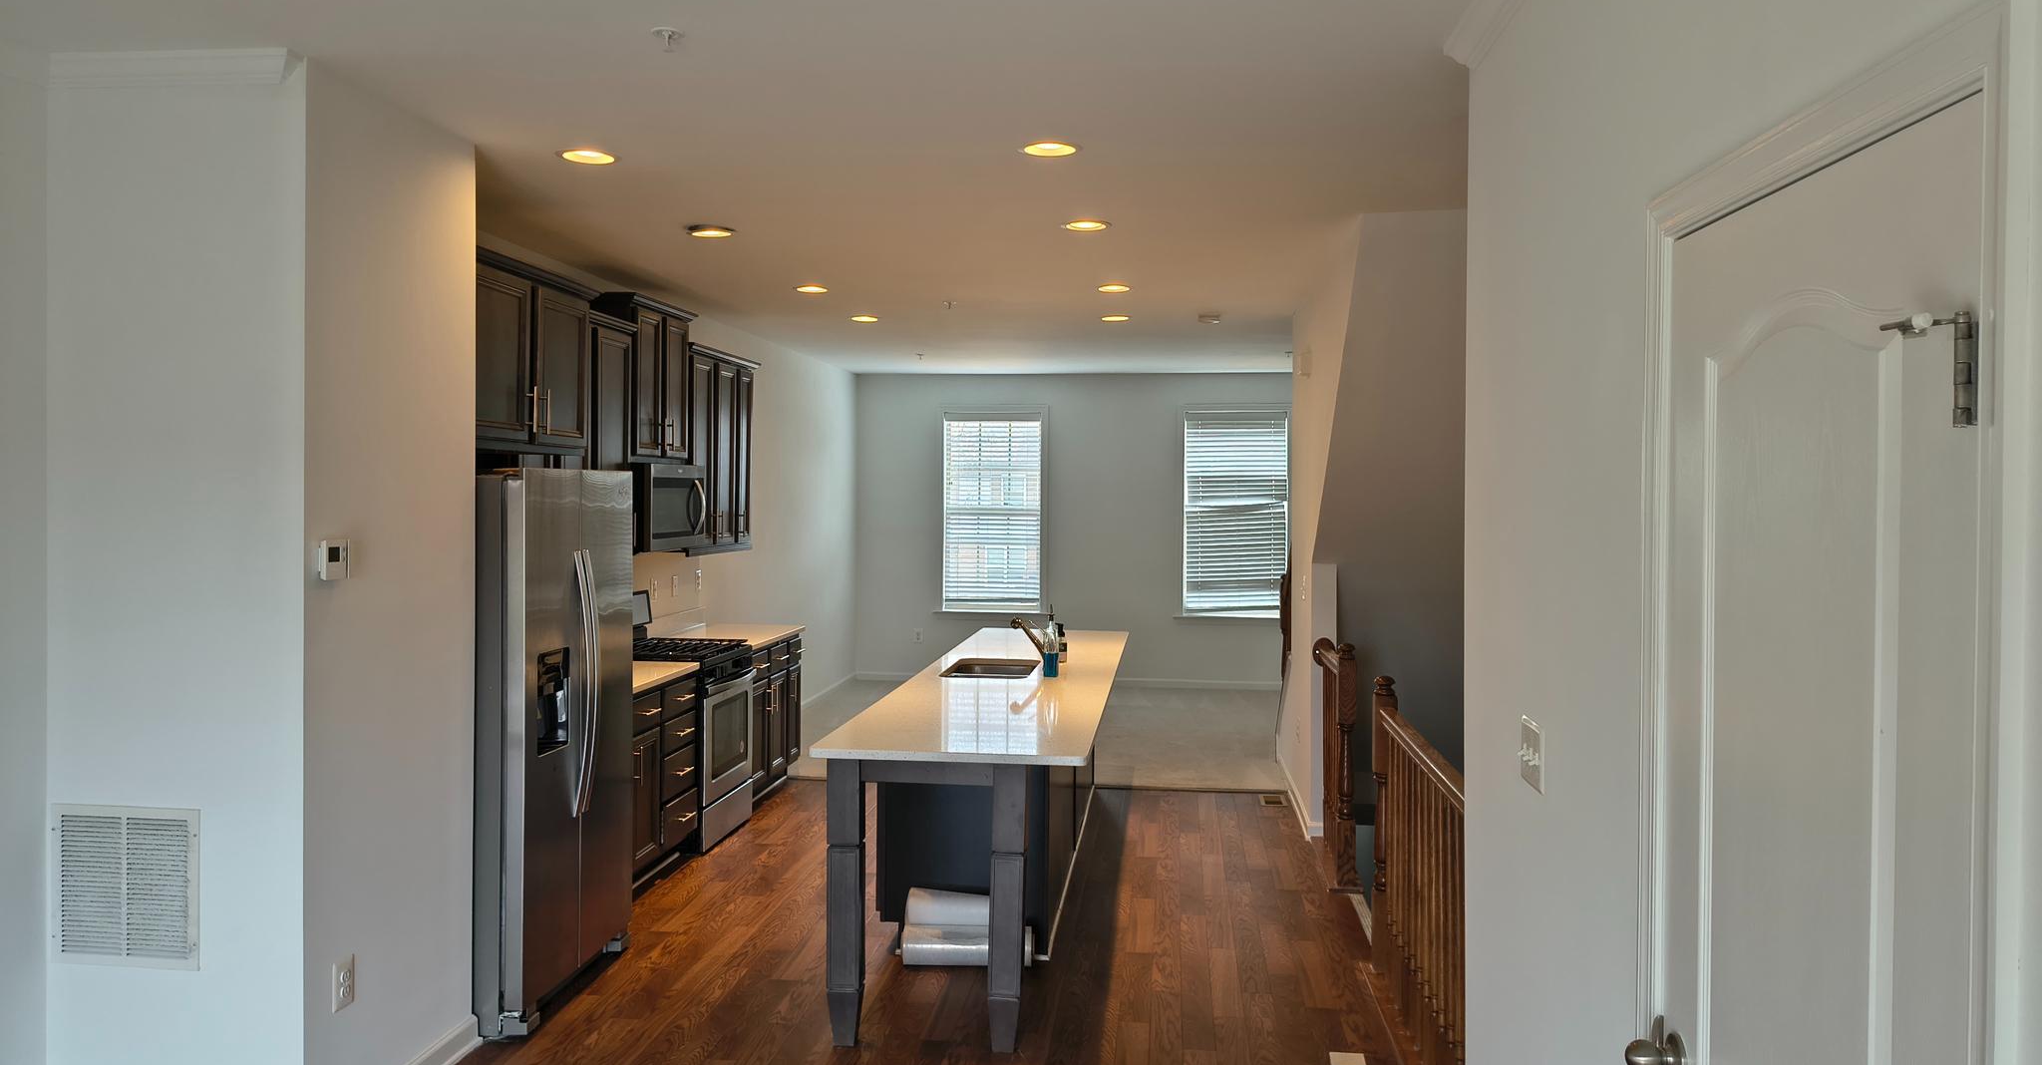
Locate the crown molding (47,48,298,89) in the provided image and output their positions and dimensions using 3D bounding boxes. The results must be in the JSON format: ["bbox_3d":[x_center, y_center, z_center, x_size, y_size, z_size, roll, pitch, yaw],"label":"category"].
[{"bbox_3d":[-2.068,-1.111,3.403,0.660,0.080,0.077,1,2,6],"label":"crown molding"}]

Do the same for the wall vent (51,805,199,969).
[{"bbox_3d":[-2.219,0.877,3.497,0.400,0.398,0.020,1,2,6],"label":"wall vent"}]

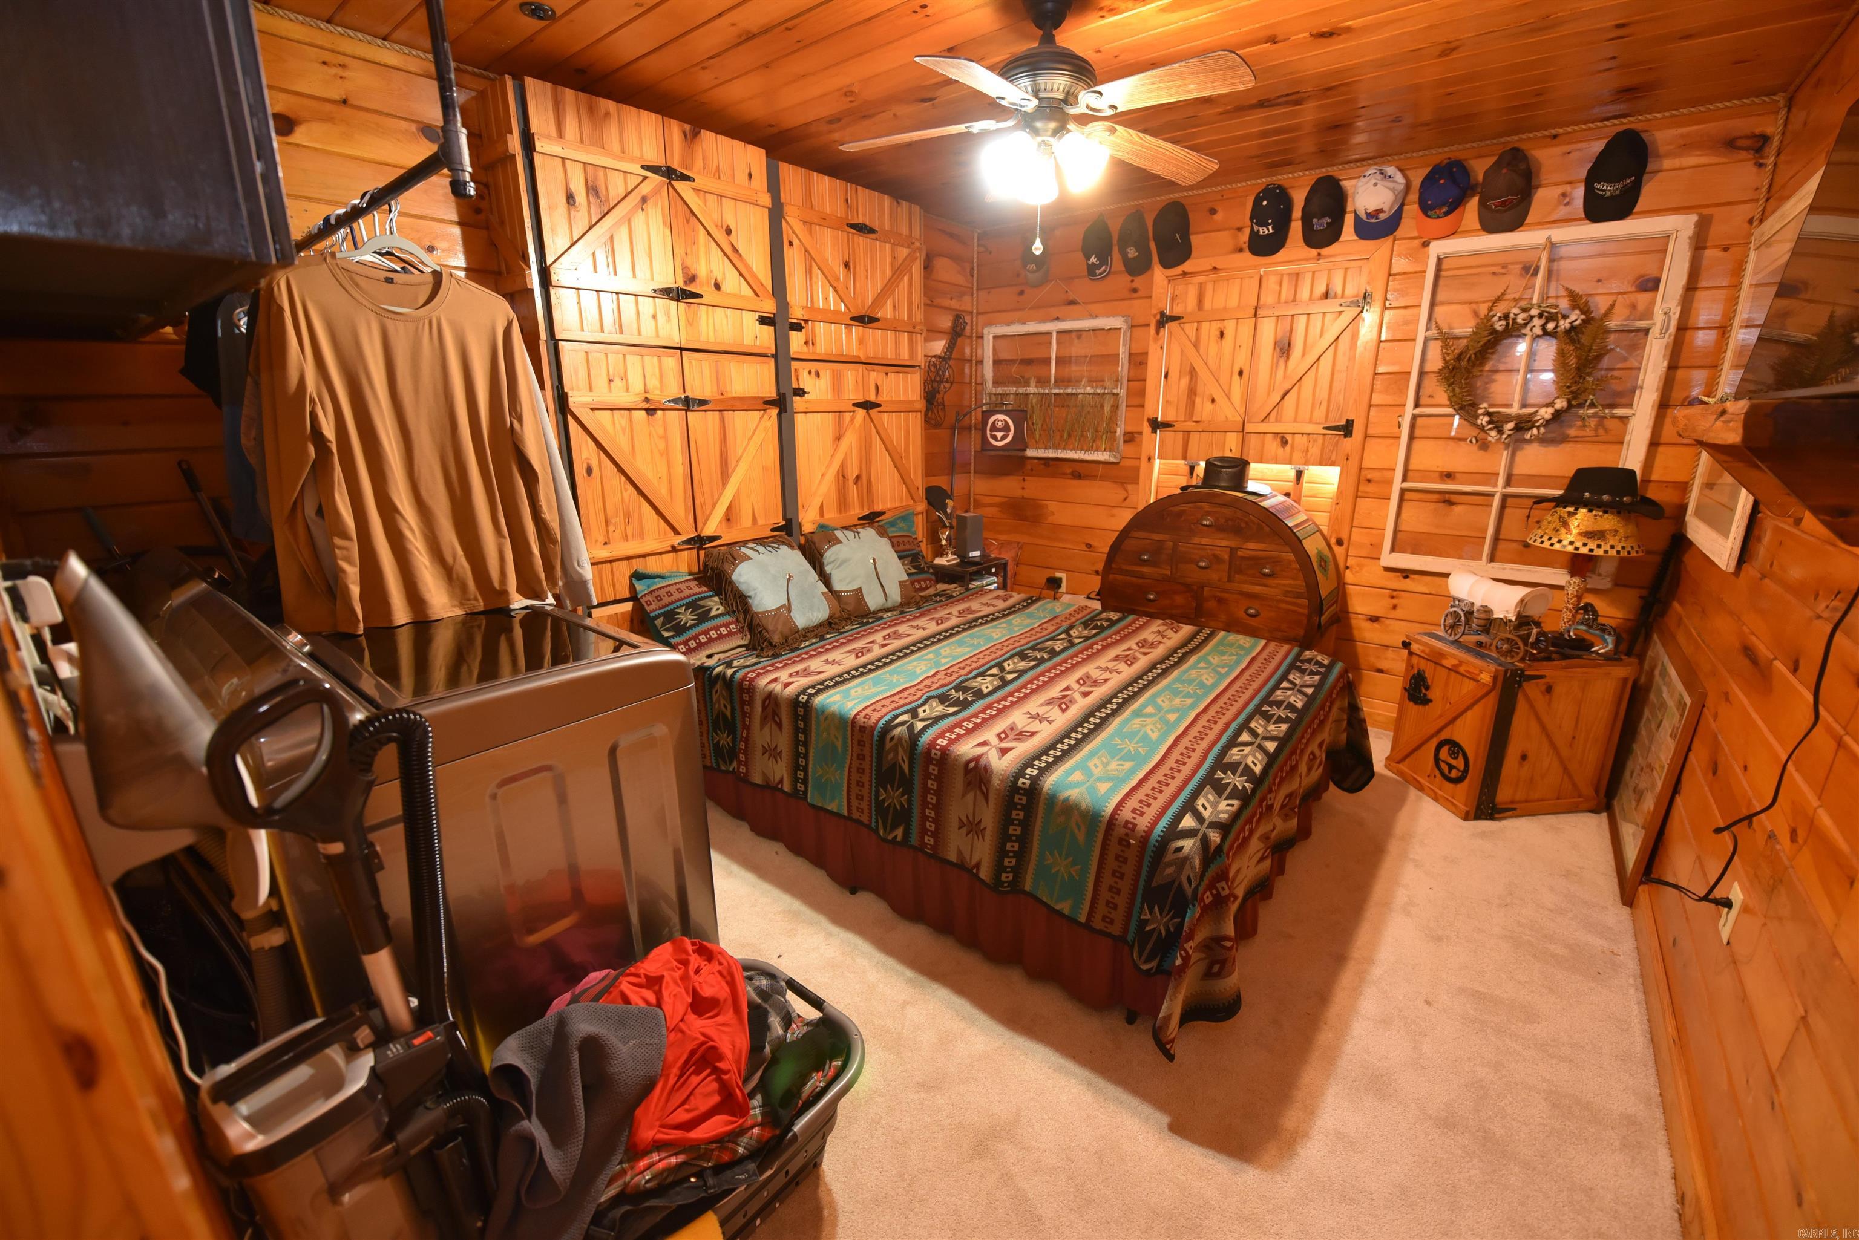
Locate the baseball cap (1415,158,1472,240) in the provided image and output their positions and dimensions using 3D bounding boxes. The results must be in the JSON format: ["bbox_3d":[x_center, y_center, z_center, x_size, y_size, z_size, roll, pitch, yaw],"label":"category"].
[{"bbox_3d":[1.931,-1.598,2.734,0.178,0.272,0.120,13,21,38],"label":"baseball cap"}]

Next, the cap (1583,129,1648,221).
[{"bbox_3d":[2.314,-1.508,2.442,0.168,0.281,0.120,13,21,38],"label":"cap"}]

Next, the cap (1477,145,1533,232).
[{"bbox_3d":[2.077,-1.564,2.621,0.170,0.276,0.120,13,21,38],"label":"cap"}]

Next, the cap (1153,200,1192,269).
[{"bbox_3d":[1.178,-1.859,3.491,0.165,0.260,0.125,12,12,37],"label":"cap"}]

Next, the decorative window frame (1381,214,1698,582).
[{"bbox_3d":[2.245,-0.785,2.746,0.730,1.270,0.045,13,21,38],"label":"decorative window frame"}]

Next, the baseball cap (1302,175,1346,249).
[{"bbox_3d":[1.690,-1.745,3.090,0.165,0.260,0.125,12,12,37],"label":"baseball cap"}]

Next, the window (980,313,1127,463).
[{"bbox_3d":[0.674,-1.302,4.133,0.919,0.735,0.040,12,20,37],"label":"window"}]

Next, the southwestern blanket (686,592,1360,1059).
[{"bbox_3d":[0.260,0.399,2.773,2.102,0.632,1.521,12,20,37],"label":"southwestern blanket"}]

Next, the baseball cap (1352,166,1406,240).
[{"bbox_3d":[1.849,-1.713,2.964,0.172,0.250,0.125,12,12,37],"label":"baseball cap"}]

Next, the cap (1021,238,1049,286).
[{"bbox_3d":[0.546,-1.914,3.832,0.155,0.262,0.120,13,21,38],"label":"cap"}]

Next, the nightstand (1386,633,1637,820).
[{"bbox_3d":[2.234,0.391,2.821,0.554,0.589,0.428,-2,16,-6],"label":"nightstand"}]

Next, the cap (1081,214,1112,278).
[{"bbox_3d":[0.817,-1.868,3.611,0.155,0.276,0.120,13,21,38],"label":"cap"}]

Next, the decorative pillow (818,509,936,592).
[{"bbox_3d":[-0.232,-0.297,3.450,0.600,0.410,0.150,-19,-11,-48],"label":"decorative pillow"}]

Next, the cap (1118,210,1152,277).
[{"bbox_3d":[0.974,-1.826,3.488,0.165,0.281,0.120,13,21,38],"label":"cap"}]

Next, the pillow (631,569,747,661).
[{"bbox_3d":[-0.778,-0.081,2.851,0.600,0.390,0.150,-19,-11,-48],"label":"pillow"}]

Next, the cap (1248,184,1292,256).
[{"bbox_3d":[1.448,-1.726,3.109,0.170,0.276,0.120,13,21,38],"label":"cap"}]

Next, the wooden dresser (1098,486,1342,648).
[{"bbox_3d":[1.333,-0.059,3.395,0.930,1.115,0.460,11,19,35],"label":"wooden dresser"}]

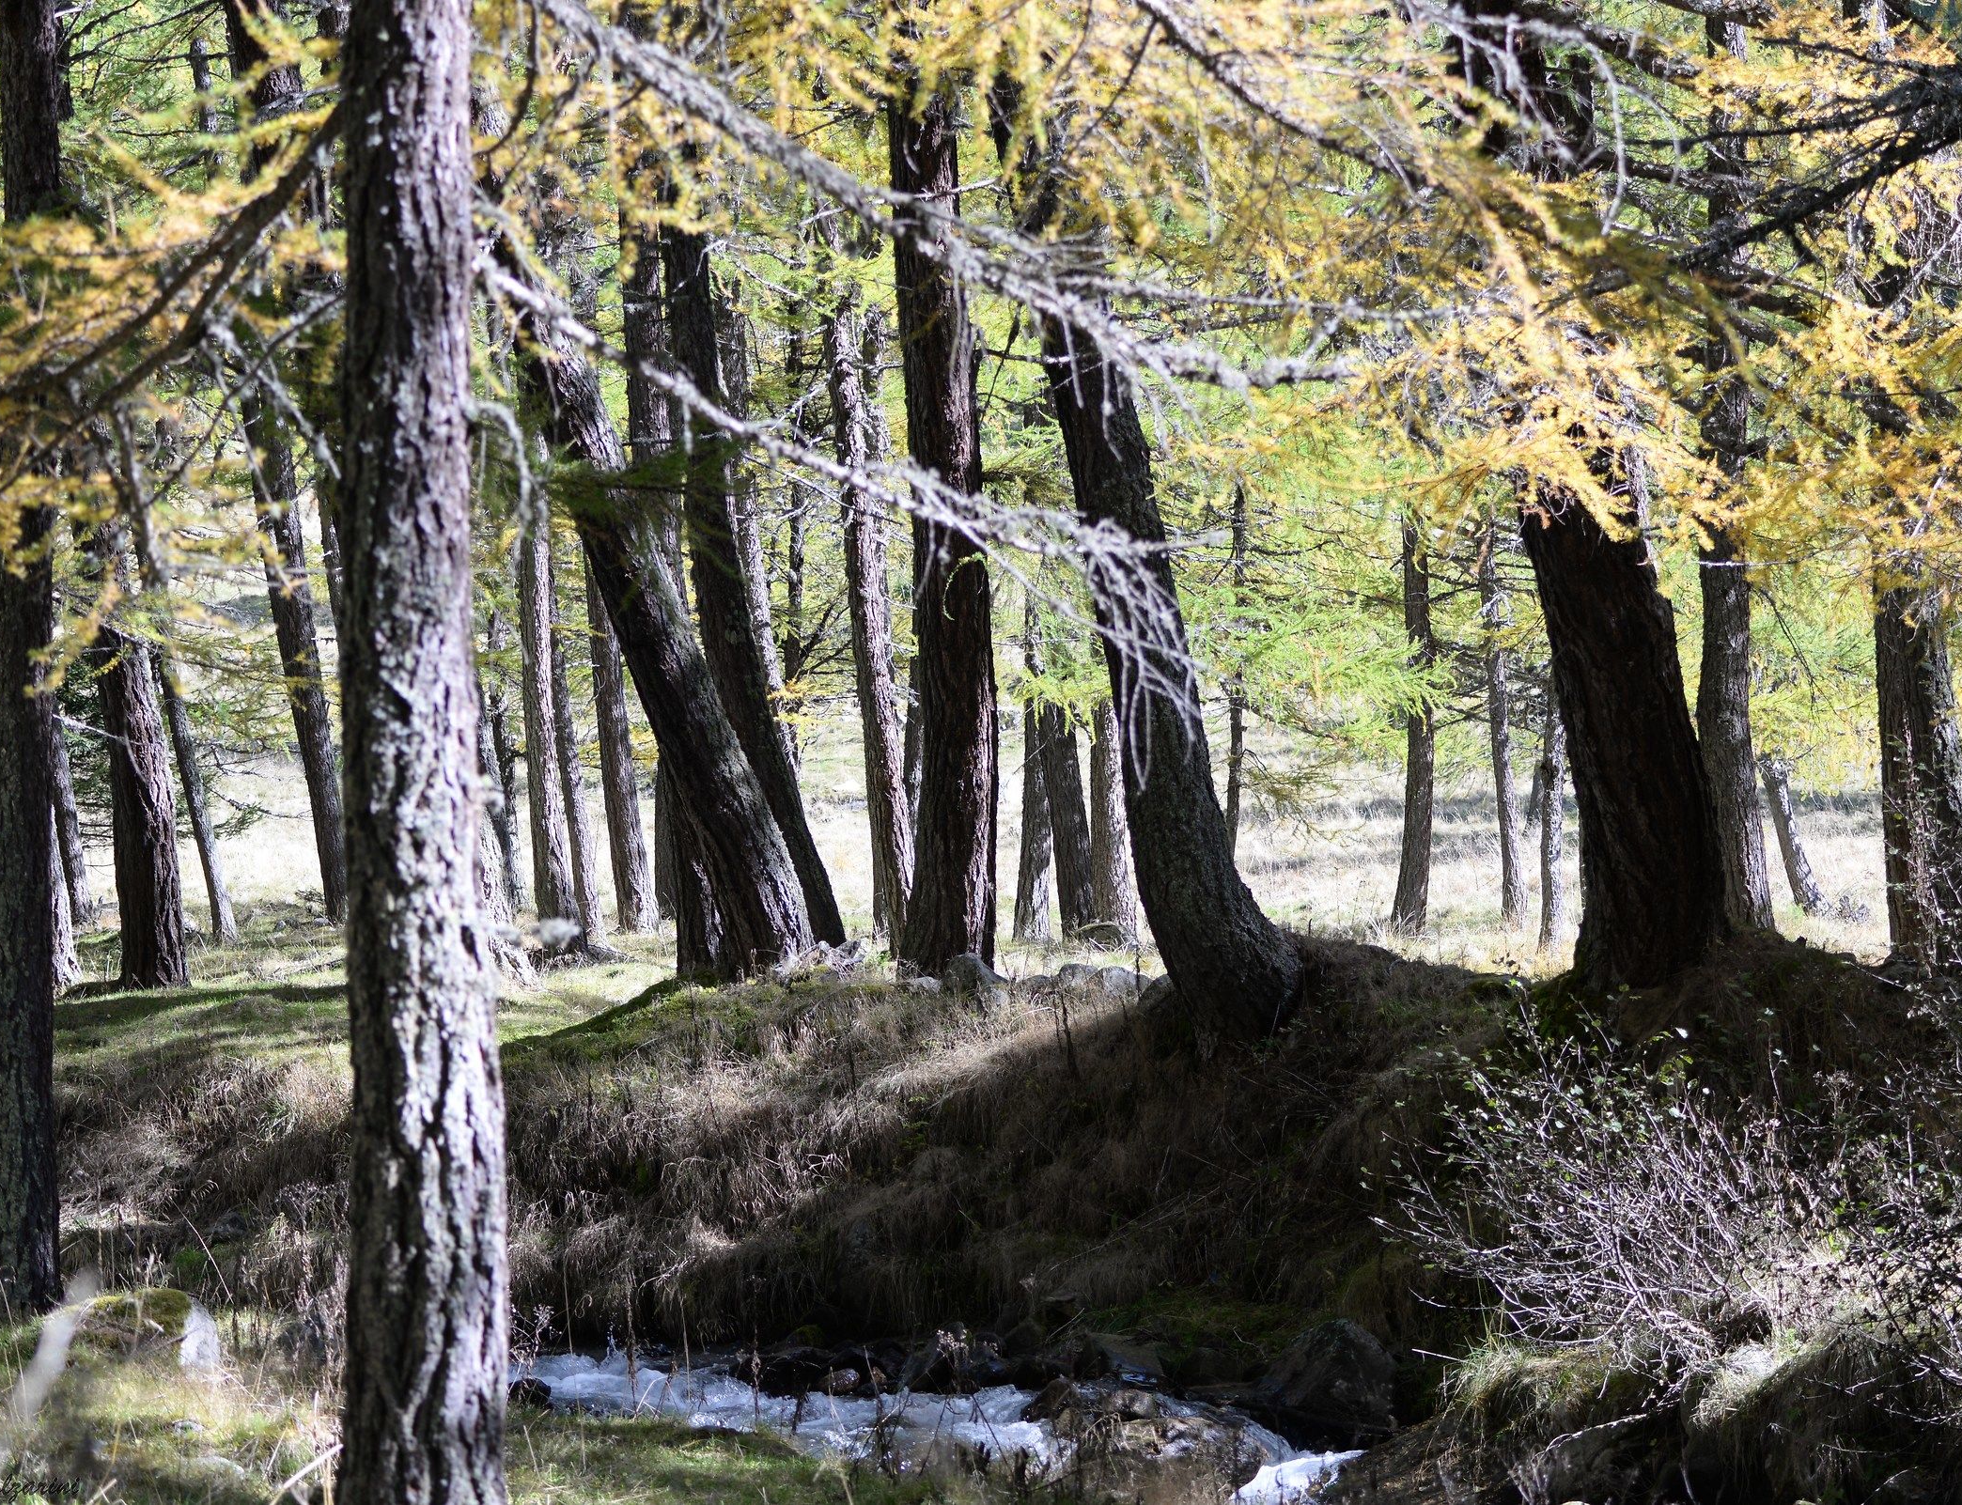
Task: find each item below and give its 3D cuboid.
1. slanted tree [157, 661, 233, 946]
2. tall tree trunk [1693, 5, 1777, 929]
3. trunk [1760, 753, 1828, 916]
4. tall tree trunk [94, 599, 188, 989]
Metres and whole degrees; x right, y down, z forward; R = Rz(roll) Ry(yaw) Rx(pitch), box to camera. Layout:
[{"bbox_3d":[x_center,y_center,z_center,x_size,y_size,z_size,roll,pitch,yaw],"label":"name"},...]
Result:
[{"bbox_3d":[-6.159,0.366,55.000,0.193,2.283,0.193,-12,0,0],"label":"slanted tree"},{"bbox_3d":[4.733,-1.746,44.000,0.387,5.781,0.320,-2,0,0],"label":"tall tree trunk"},{"bbox_3d":[7.168,0.724,62.000,0.233,1.480,0.202,-15,0,0],"label":"trunk"},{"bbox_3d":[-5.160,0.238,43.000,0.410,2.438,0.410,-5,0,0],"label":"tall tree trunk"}]

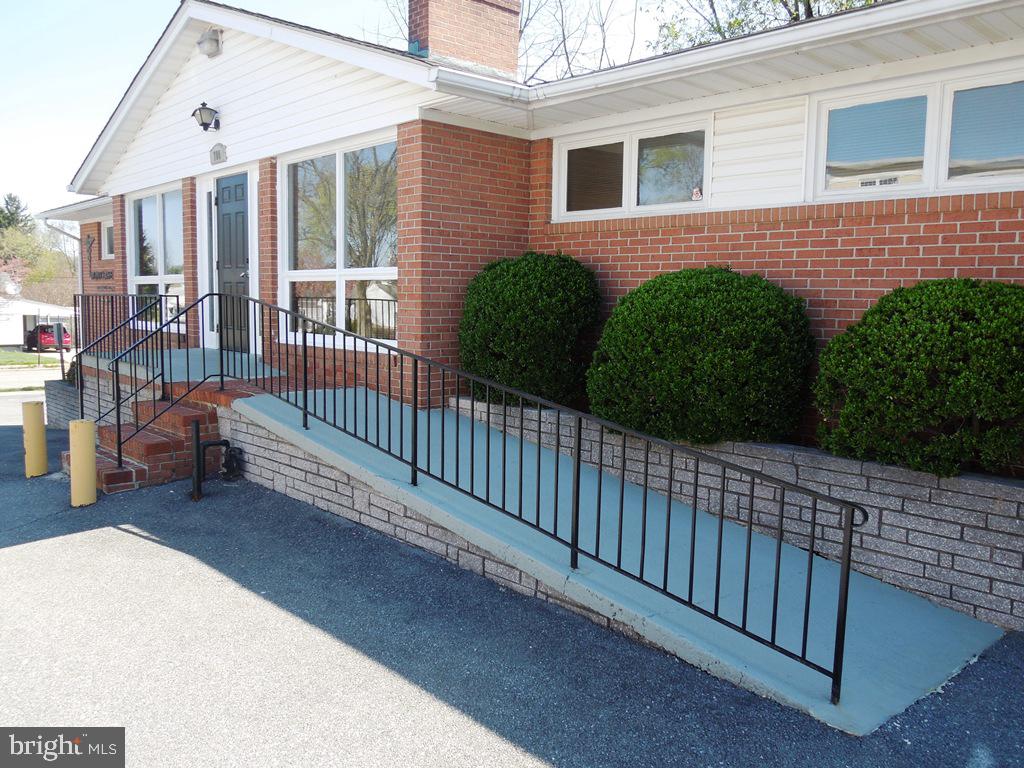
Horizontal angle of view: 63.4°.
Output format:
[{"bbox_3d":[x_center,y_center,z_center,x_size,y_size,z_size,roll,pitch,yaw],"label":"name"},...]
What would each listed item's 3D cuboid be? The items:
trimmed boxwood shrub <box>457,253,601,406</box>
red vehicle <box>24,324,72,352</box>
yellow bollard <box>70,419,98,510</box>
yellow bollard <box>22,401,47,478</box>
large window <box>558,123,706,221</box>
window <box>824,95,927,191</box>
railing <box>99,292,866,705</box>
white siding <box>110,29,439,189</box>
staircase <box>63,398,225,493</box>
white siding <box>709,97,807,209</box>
[{"bbox_3d":[0.168,-0.458,6.896,1.100,1.260,1.160,1,6,0],"label":"trimmed boxwood shrub"},{"bbox_3d":[-30.800,-3.030,55.000,1.770,1.580,4.300,-5,8,-43],"label":"red vehicle"},{"bbox_3d":[-3.156,0.582,6.093,0.172,0.610,0.172,-5,8,-43],"label":"yellow bollard"},{"bbox_3d":[-4.066,0.467,7.056,0.172,0.605,0.172,-5,8,-43],"label":"yellow bollard"},{"bbox_3d":[0.942,-1.747,6.835,0.100,0.700,1.600,-5,8,-43],"label":"large window"},{"bbox_3d":[2.345,-1.546,5.354,0.080,0.590,0.710,-5,8,-43],"label":"window"},{"bbox_3d":[-0.922,0.266,4.820,0.950,1.550,5.650,-5,8,-43],"label":"railing"},{"bbox_3d":[-3.345,-3.344,9.466,0.120,1.750,8.100,-5,8,-43],"label":"white siding"},{"bbox_3d":[-3.156,0.476,7.070,0.950,0.600,1.150,-5,8,-43],"label":"staircase"},{"bbox_3d":[1.762,-1.633,5.960,0.080,0.735,0.750,-5,8,-43],"label":"white siding"}]

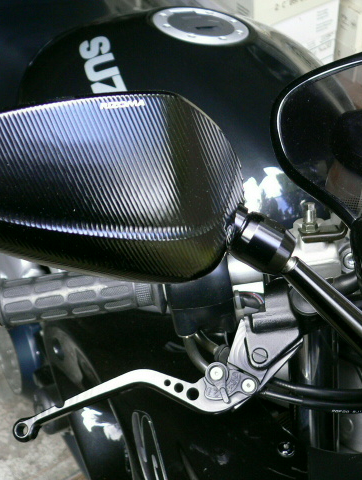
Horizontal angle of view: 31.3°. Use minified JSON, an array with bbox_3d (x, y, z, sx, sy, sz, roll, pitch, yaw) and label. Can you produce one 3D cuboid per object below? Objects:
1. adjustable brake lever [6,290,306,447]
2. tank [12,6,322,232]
[{"bbox_3d":[-0.016,0.092,0.465,0.206,0.032,0.092,-8,65,3],"label":"adjustable brake lever"},{"bbox_3d":[-0.003,-0.164,0.816,0.360,0.260,0.500,-7,42,-20],"label":"tank"}]

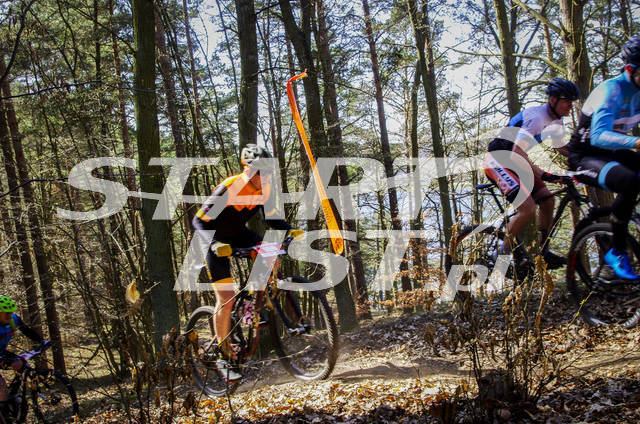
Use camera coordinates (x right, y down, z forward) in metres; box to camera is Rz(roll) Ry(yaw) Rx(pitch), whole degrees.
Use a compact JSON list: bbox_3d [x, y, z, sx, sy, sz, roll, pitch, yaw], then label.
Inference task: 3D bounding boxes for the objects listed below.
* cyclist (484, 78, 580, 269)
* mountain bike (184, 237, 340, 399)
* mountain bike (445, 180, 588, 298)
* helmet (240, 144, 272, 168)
[{"bbox_3d":[1.901,-0.273,6.503,0.950,1.630,0.620,-4,5,32],"label":"cyclist"},{"bbox_3d":[-0.525,0.839,5.610,0.730,1.010,1.880,-6,-11,-43],"label":"mountain bike"},{"bbox_3d":[1.951,0.254,6.564,1.850,1.040,0.710,-8,4,32],"label":"mountain bike"},{"bbox_3d":[-0.466,-0.401,5.430,0.280,0.170,0.205,-2,6,42],"label":"helmet"}]

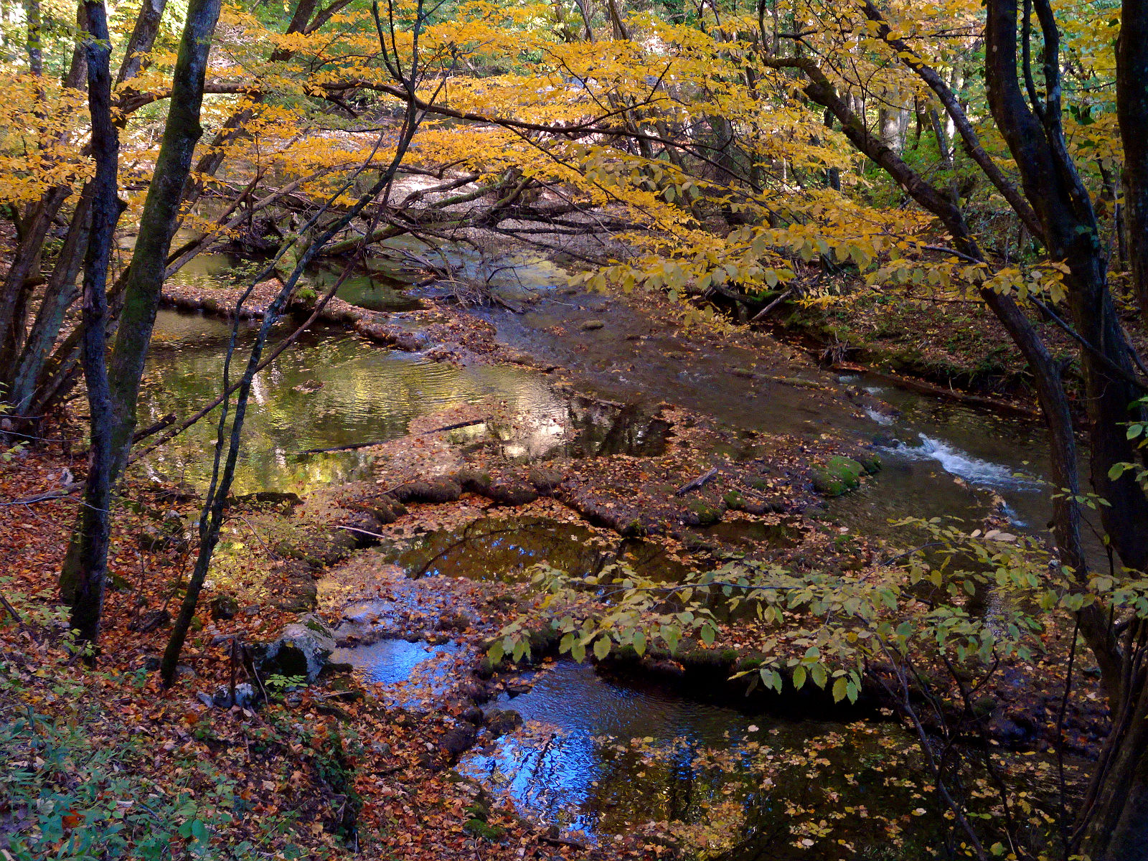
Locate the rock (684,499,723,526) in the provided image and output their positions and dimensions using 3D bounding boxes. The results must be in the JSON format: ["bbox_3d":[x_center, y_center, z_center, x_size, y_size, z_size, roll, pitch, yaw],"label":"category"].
[{"bbox_3d":[1.425,0.911,13.036,0.420,0.220,0.280,0,19,0],"label":"rock"}]

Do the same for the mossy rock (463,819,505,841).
[{"bbox_3d":[-0.621,2.768,8.272,0.290,0.120,0.160,3,19,9],"label":"mossy rock"}]

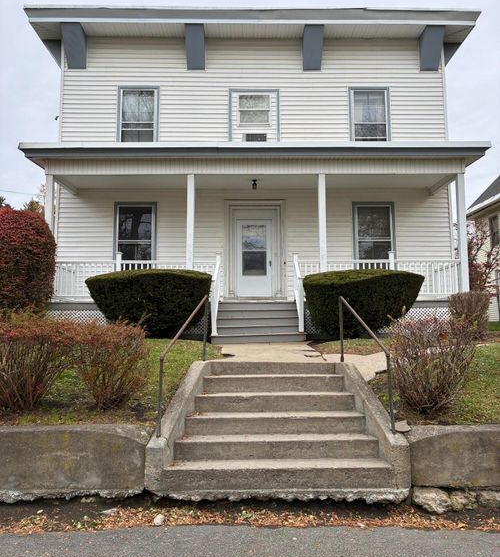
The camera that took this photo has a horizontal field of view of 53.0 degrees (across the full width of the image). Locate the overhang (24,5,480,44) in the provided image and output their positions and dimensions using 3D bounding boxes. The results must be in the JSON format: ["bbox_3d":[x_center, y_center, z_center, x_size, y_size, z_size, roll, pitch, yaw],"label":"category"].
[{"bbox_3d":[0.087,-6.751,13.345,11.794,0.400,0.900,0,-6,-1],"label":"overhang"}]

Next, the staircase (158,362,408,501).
[{"bbox_3d":[0.259,1.504,5.433,2.388,1.120,1.720,0,-6,-1],"label":"staircase"}]

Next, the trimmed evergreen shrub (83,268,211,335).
[{"bbox_3d":[-2.046,0.563,10.180,2.599,1.470,1.900,0,-6,-1],"label":"trimmed evergreen shrub"}]

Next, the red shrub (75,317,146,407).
[{"bbox_3d":[-1.526,0.971,5.515,0.836,1.000,0.800,0,-6,-1],"label":"red shrub"}]

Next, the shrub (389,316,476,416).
[{"bbox_3d":[2.007,0.942,5.499,0.971,1.070,0.900,0,-6,-1],"label":"shrub"}]

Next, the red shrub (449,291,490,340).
[{"bbox_3d":[4.433,0.736,10.118,0.892,0.970,0.900,0,-6,-1],"label":"red shrub"}]

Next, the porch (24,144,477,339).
[{"bbox_3d":[0.139,-0.703,12.020,10.556,4.350,2.150,0,-6,-1],"label":"porch"}]

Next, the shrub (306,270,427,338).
[{"bbox_3d":[2.351,0.539,10.222,2.537,1.470,1.900,0,-6,-1],"label":"shrub"}]

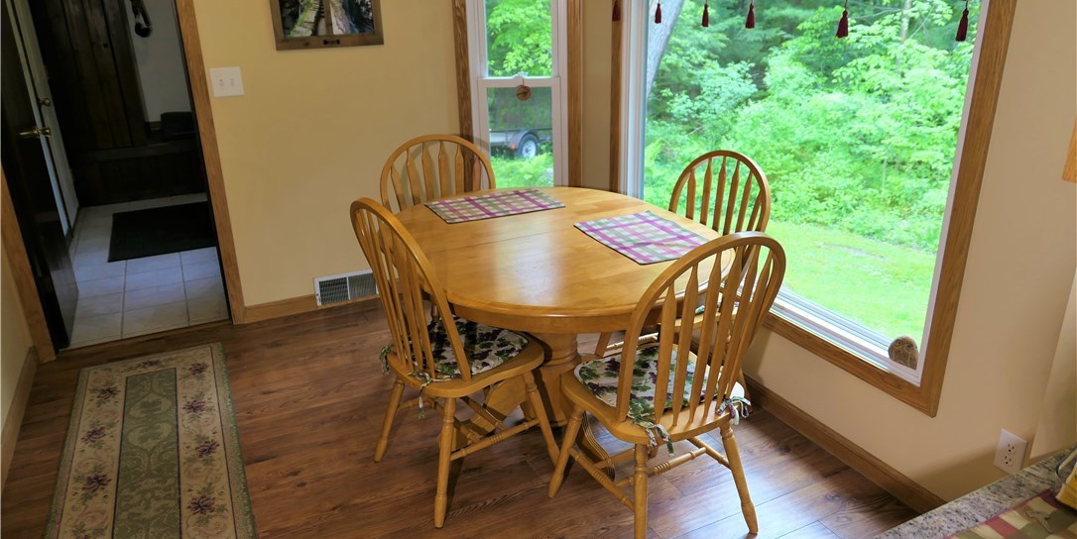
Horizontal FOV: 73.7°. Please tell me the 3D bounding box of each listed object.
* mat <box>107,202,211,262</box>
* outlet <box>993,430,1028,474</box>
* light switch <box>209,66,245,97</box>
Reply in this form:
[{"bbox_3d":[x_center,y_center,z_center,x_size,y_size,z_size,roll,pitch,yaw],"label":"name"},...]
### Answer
[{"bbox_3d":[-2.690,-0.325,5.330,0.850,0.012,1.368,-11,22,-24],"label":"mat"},{"bbox_3d":[1.244,0.490,1.895,0.010,0.116,0.071,-11,22,-24],"label":"outlet"},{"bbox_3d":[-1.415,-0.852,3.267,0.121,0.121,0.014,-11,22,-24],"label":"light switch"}]

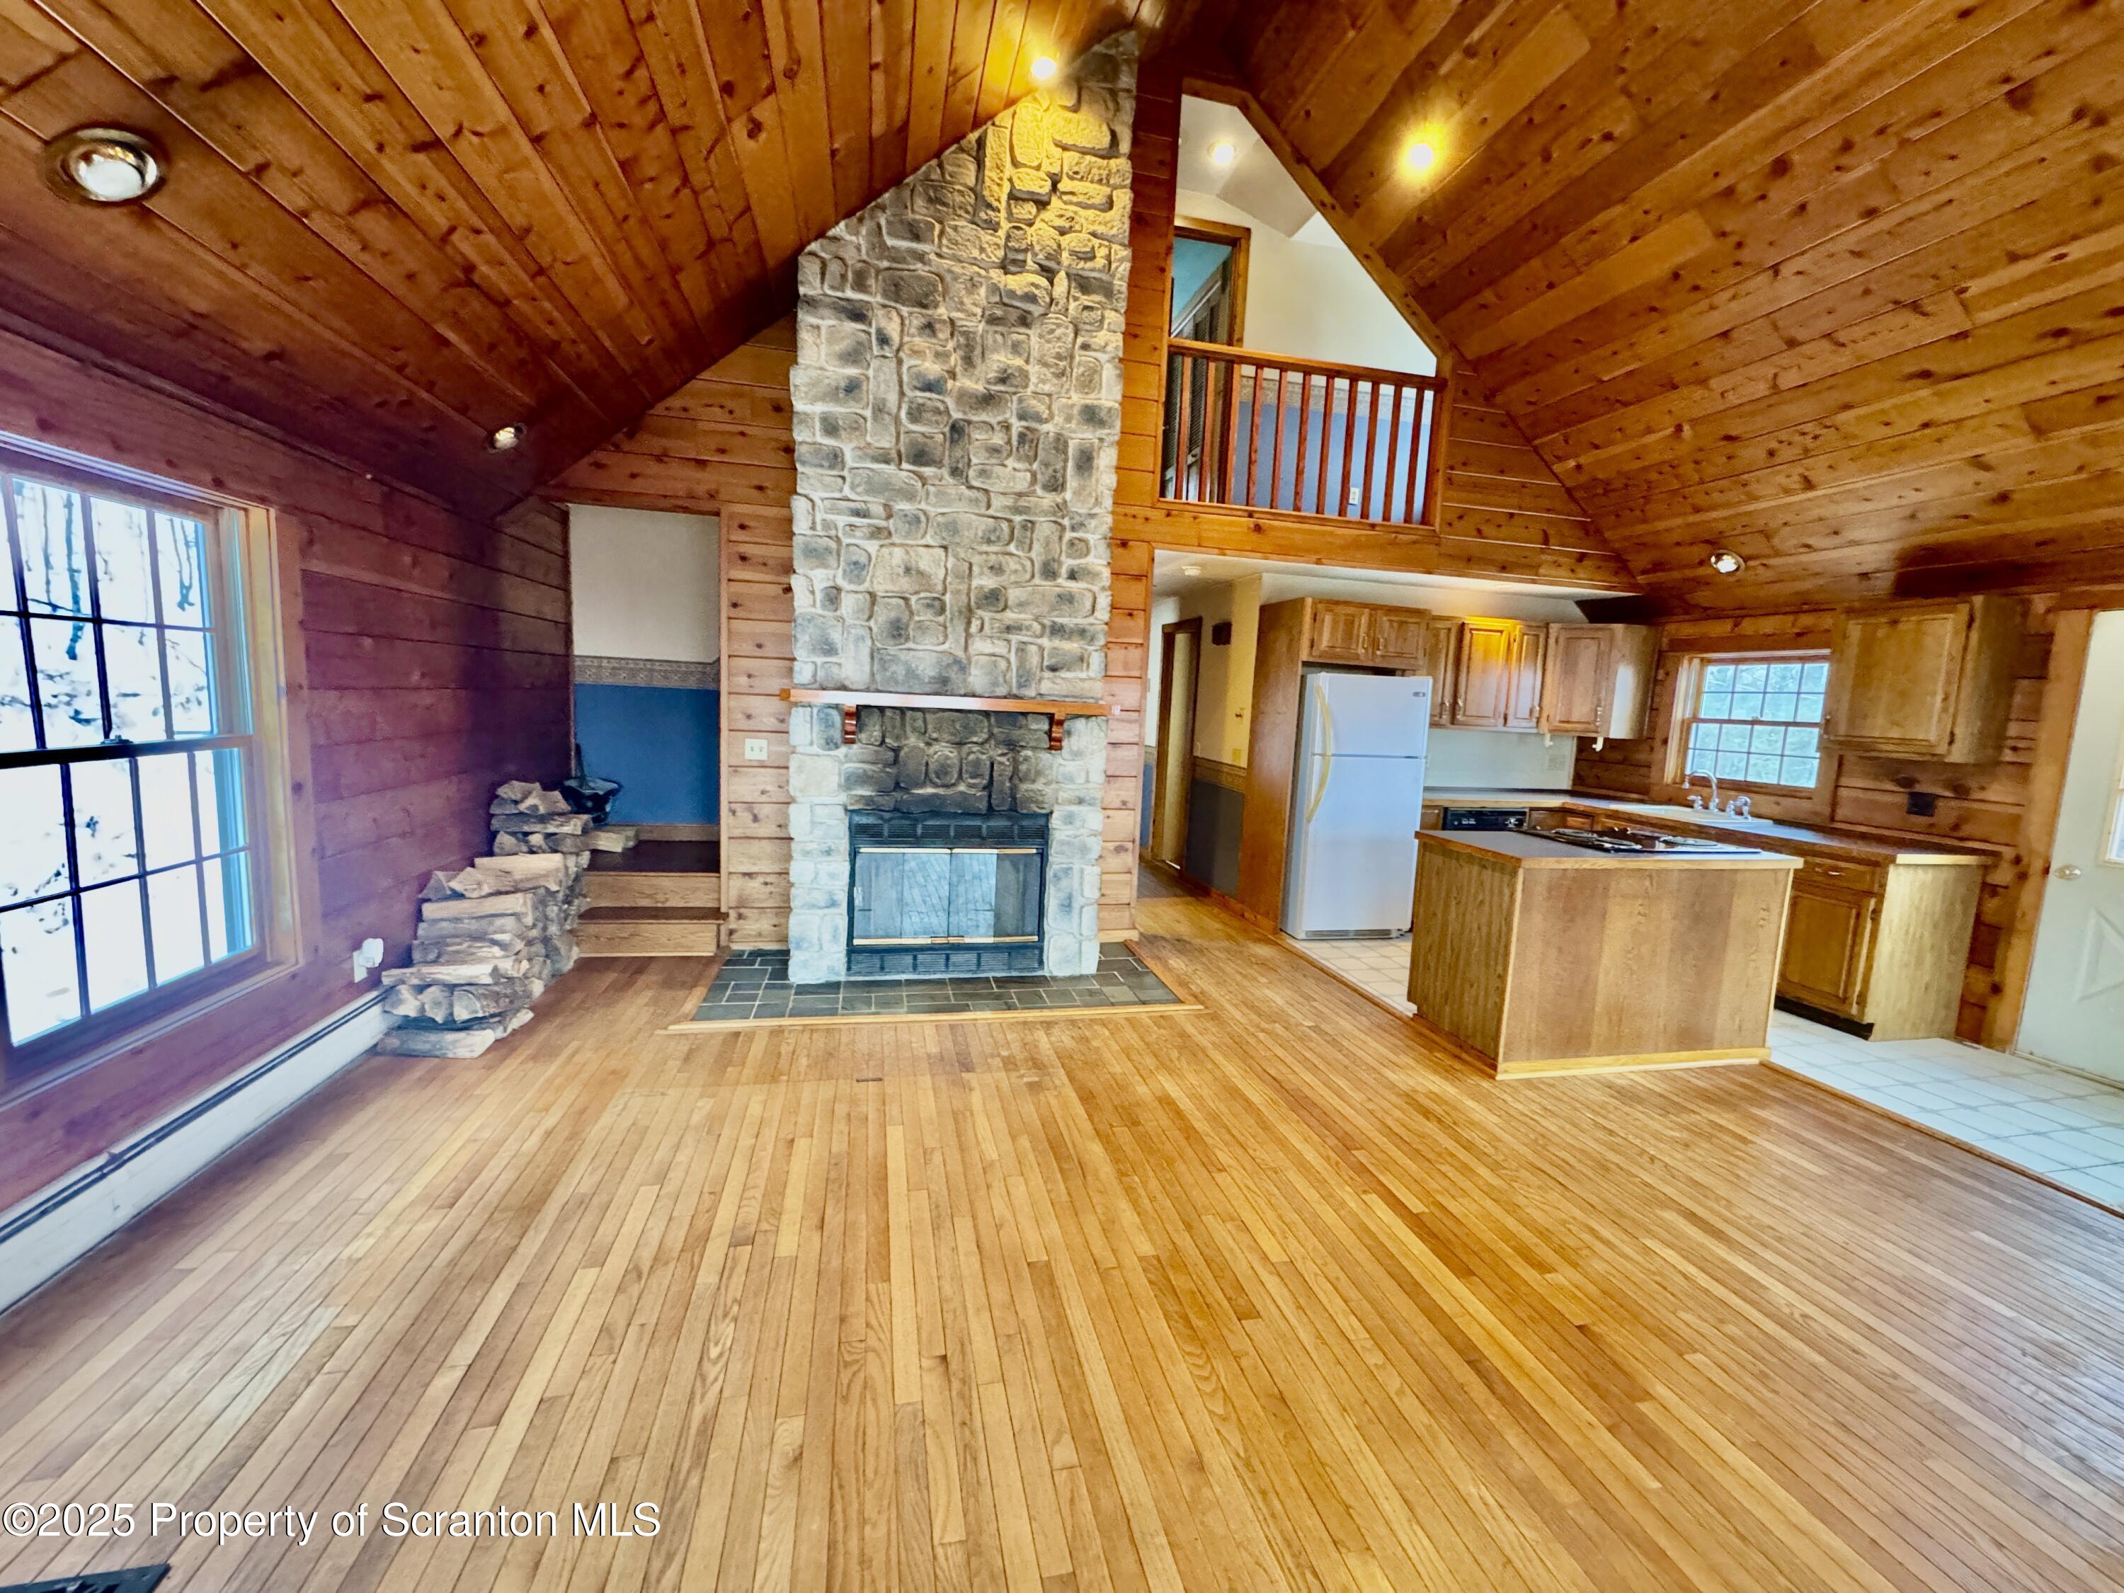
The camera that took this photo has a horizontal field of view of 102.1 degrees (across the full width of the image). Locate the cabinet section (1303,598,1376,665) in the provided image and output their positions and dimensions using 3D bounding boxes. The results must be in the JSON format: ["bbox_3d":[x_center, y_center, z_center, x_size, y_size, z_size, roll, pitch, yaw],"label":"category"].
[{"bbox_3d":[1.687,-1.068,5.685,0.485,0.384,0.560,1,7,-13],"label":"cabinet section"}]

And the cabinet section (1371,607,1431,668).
[{"bbox_3d":[2.126,-1.060,5.786,0.432,0.376,0.560,1,7,-13],"label":"cabinet section"}]

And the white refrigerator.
[{"bbox_3d":[1.854,0.043,5.792,0.808,1.685,0.720,1,7,-12],"label":"white refrigerator"}]

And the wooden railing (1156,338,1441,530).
[{"bbox_3d":[1.460,-2.130,5.131,1.819,0.909,0.124,1,7,-12],"label":"wooden railing"}]

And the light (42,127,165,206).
[{"bbox_3d":[-2.026,-1.340,1.812,0.205,0.060,0.205,-37,12,-5],"label":"light"}]

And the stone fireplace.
[{"bbox_3d":[-0.542,-1.377,4.427,1.608,4.605,0.742,1,7,-12],"label":"stone fireplace"}]

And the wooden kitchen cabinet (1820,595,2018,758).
[{"bbox_3d":[4.203,-0.567,4.228,0.323,0.754,0.567,1,7,-12],"label":"wooden kitchen cabinet"}]

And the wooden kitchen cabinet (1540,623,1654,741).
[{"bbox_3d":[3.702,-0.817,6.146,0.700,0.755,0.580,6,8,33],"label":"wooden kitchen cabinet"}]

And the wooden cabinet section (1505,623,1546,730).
[{"bbox_3d":[3.297,-0.869,6.321,0.306,0.765,0.309,1,7,-13],"label":"wooden cabinet section"}]

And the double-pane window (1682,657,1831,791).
[{"bbox_3d":[4.216,-0.462,5.261,0.102,0.815,0.888,1,7,-12],"label":"double-pane window"}]

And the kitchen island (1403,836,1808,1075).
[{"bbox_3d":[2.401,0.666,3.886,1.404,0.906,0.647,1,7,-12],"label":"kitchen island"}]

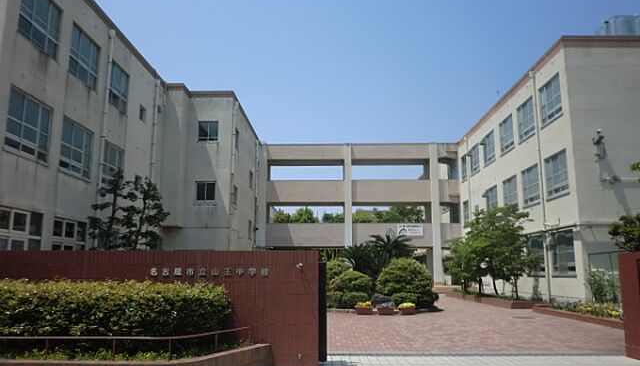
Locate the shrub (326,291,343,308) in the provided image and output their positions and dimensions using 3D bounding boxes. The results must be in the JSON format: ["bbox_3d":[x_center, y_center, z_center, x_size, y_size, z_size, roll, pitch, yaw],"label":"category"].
[{"bbox_3d":[0.567,5.115,21.009,0.830,0.690,0.900,0,-11,1],"label":"shrub"}]

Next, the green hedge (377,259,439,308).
[{"bbox_3d":[4.029,4.530,22.066,2.850,2.240,2.800,0,-11,1],"label":"green hedge"}]

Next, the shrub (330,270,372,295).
[{"bbox_3d":[1.407,4.815,22.168,1.850,1.670,1.900,0,-11,1],"label":"shrub"}]

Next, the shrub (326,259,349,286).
[{"bbox_3d":[0.737,4.967,24.392,1.630,2.190,1.600,0,-11,1],"label":"shrub"}]

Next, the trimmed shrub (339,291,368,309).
[{"bbox_3d":[1.521,5.122,21.090,1.250,0.710,1.200,0,-11,1],"label":"trimmed shrub"}]

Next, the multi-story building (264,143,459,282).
[{"bbox_3d":[3.334,2.582,38.786,15.530,11.130,2.900,0,-11,1],"label":"multi-story building"}]

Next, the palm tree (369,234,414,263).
[{"bbox_3d":[3.603,4.263,24.059,2.410,3.460,2.400,0,-11,1],"label":"palm tree"}]

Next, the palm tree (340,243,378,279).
[{"bbox_3d":[1.928,4.453,23.651,2.030,2.930,2.100,0,-11,1],"label":"palm tree"}]

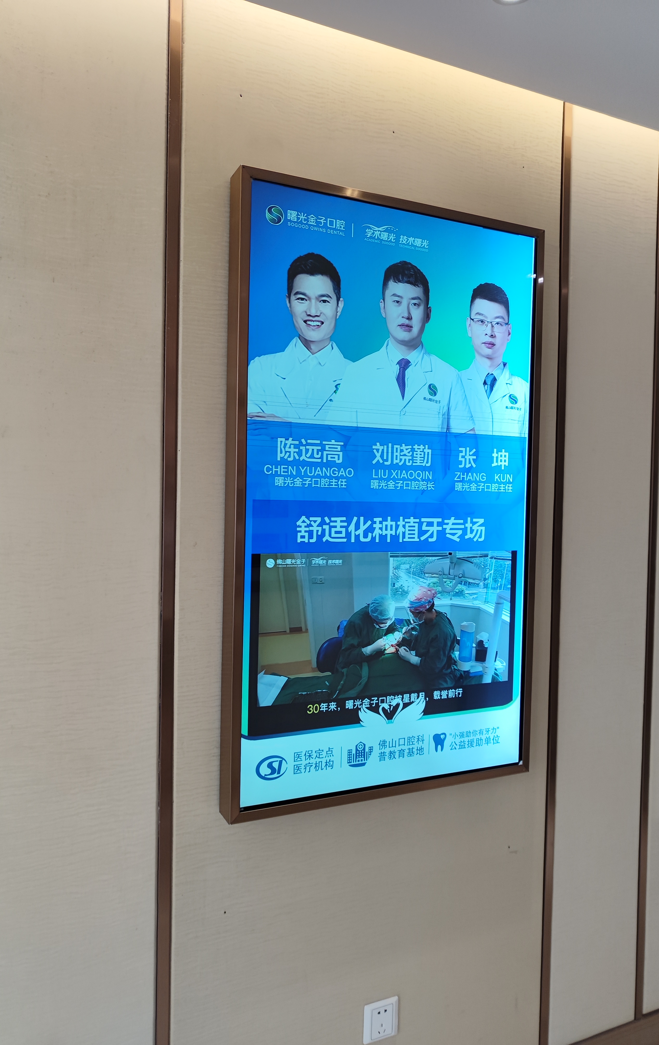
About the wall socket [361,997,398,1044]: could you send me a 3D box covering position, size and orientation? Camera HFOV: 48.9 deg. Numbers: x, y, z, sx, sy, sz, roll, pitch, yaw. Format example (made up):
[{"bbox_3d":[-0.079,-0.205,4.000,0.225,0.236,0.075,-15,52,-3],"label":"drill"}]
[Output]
[{"bbox_3d":[0.116,1.116,1.623,0.086,0.086,0.010,0,2,-24],"label":"wall socket"}]

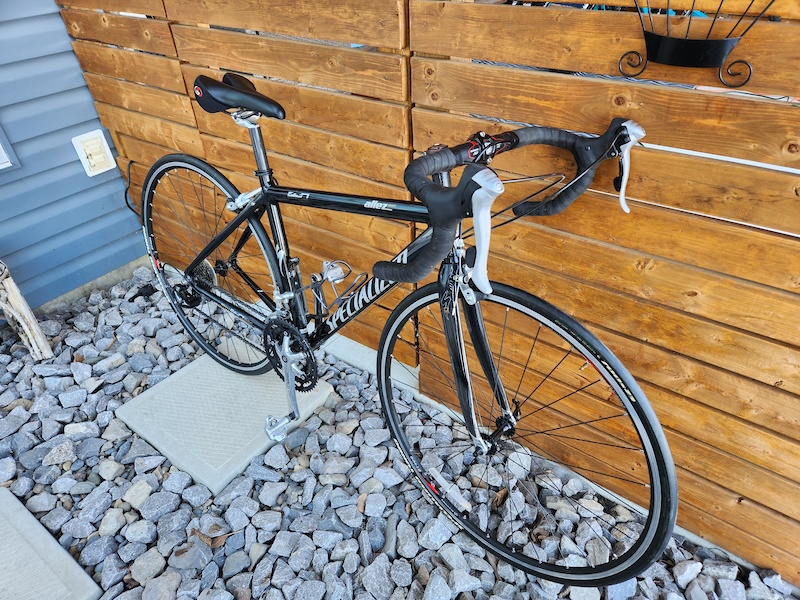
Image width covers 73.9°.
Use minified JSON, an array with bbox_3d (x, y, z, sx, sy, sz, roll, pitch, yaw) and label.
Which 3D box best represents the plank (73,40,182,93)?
[{"bbox_3d":[-0.890,-0.769,1.748,0.626,0.094,0.020,22,43,30],"label":"plank"}]

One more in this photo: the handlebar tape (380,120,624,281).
[{"bbox_3d":[0.167,-0.167,0.861,0.187,0.227,0.441,28,38,35],"label":"handlebar tape"}]

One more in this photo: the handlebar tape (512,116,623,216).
[{"bbox_3d":[0.273,-0.220,0.962,0.187,0.227,0.132,28,38,35],"label":"handlebar tape"}]

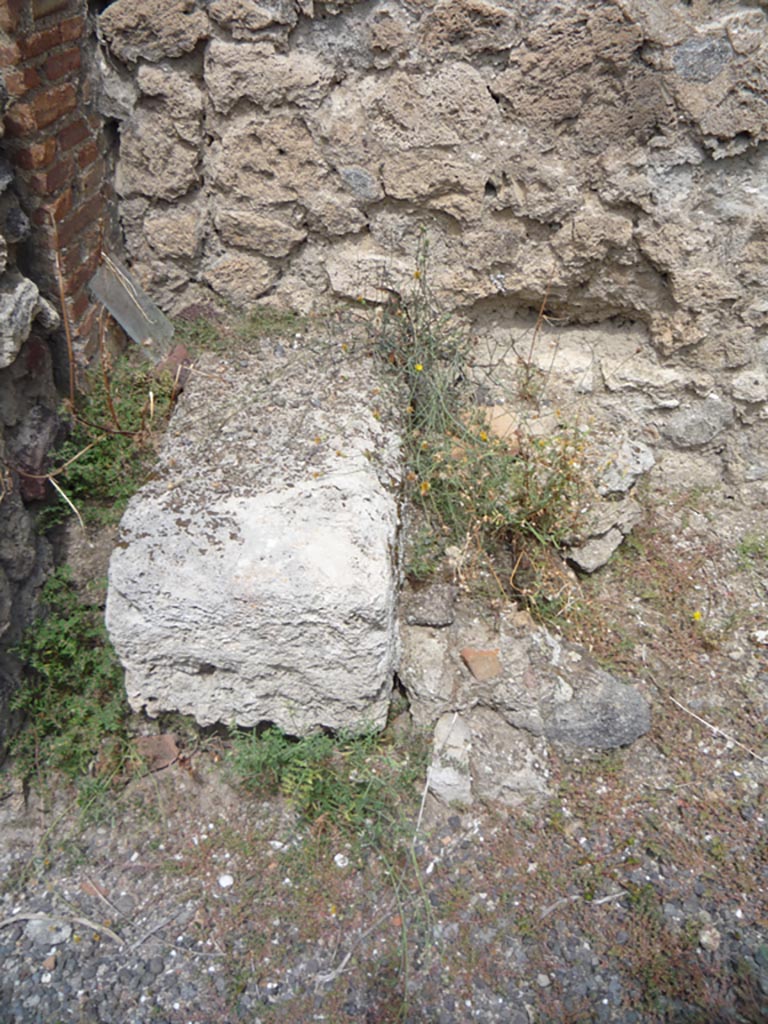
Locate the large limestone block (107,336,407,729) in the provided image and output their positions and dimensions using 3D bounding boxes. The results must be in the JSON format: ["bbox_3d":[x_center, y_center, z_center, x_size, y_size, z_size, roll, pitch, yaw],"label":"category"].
[{"bbox_3d":[-0.245,-0.001,2.107,0.532,0.467,0.919,1,34,1],"label":"large limestone block"}]

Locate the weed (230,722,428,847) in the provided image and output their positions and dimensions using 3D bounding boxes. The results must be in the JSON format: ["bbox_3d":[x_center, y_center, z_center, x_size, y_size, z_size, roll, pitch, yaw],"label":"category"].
[{"bbox_3d":[-0.090,0.482,1.703,0.330,0.110,0.250,1,34,1],"label":"weed"}]

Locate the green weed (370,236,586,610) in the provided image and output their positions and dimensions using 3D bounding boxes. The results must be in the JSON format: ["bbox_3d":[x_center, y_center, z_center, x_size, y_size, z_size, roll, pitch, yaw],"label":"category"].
[{"bbox_3d":[0.190,-0.228,2.047,0.450,0.590,0.520,1,34,1],"label":"green weed"}]

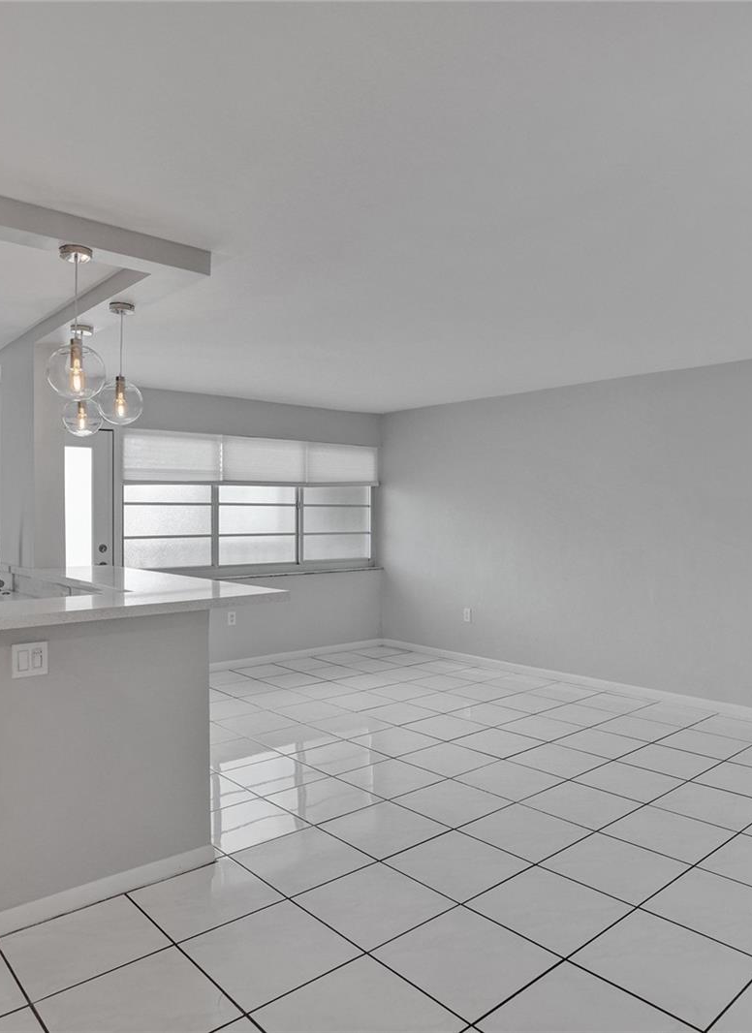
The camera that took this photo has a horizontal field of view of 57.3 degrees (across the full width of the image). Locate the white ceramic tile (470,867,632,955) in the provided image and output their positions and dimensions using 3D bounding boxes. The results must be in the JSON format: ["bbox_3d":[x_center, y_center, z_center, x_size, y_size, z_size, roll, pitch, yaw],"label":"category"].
[{"bbox_3d":[0.626,1.410,2.482,0.427,0.010,0.427,0,0,-41],"label":"white ceramic tile"}]

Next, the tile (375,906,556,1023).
[{"bbox_3d":[0.289,1.423,2.220,0.443,0.010,0.443,0,0,-41],"label":"tile"}]

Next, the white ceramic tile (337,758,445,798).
[{"bbox_3d":[0.085,1.420,3.729,0.445,0.010,0.445,0,-1,-41],"label":"white ceramic tile"}]

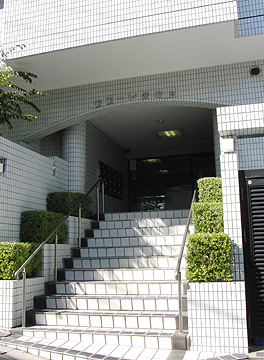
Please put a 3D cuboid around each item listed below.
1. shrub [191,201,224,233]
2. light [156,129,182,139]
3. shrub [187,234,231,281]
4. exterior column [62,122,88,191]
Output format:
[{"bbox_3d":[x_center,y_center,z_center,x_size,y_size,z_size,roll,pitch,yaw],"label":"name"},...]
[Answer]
[{"bbox_3d":[1.215,0.647,5.677,0.485,0.545,0.830,-3,-9,14],"label":"shrub"},{"bbox_3d":[1.029,-1.231,9.687,0.610,0.080,0.630,-3,-9,14],"label":"light"},{"bbox_3d":[1.012,0.975,4.669,0.545,0.580,0.830,-3,-9,14],"label":"shrub"},{"bbox_3d":[-1.257,-0.269,7.922,0.490,2.150,0.490,-3,-9,14],"label":"exterior column"}]

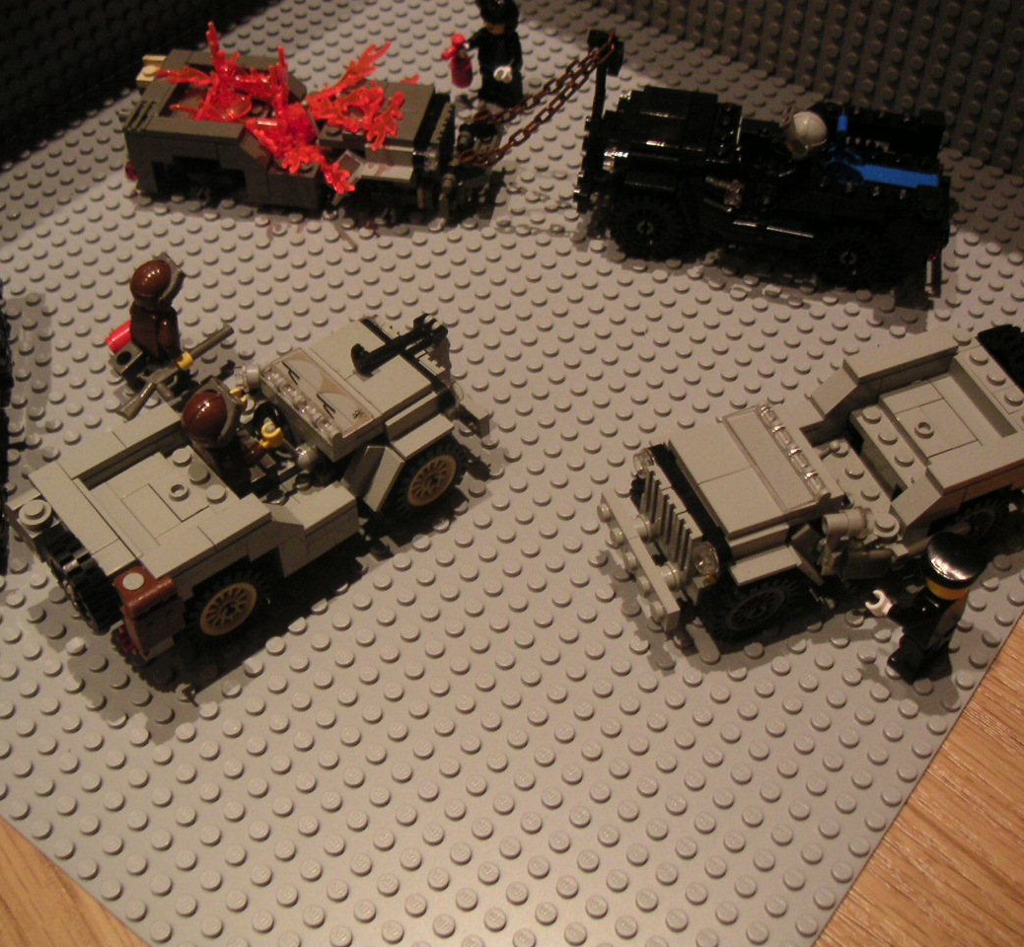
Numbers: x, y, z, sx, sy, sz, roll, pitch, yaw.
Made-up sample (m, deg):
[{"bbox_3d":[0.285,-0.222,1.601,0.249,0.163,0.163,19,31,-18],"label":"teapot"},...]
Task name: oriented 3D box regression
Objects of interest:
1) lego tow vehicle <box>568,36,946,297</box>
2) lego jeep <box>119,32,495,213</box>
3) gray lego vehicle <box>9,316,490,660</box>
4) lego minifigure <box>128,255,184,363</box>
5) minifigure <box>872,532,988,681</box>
[{"bbox_3d":[0.081,-0.103,0.429,0.121,0.063,0.053,8,50,7],"label":"lego tow vehicle"},{"bbox_3d":[-0.069,-0.122,0.453,0.128,0.049,0.050,7,50,6],"label":"lego jeep"},{"bbox_3d":[-0.064,-0.002,0.354,0.123,0.044,0.053,-32,57,-24],"label":"gray lego vehicle"},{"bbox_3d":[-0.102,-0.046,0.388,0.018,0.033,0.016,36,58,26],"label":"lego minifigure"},{"bbox_3d":[0.101,0.032,0.327,0.024,0.042,0.021,-34,58,-26],"label":"minifigure"}]

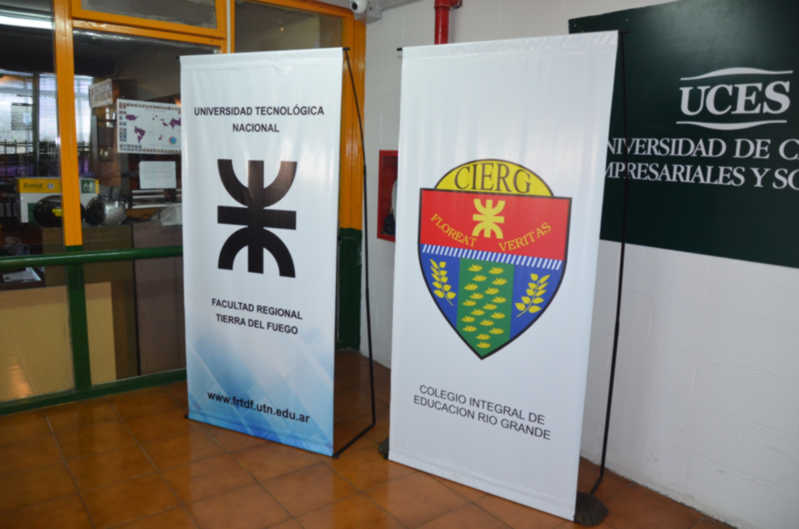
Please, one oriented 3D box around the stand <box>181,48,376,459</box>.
[{"bbox_3d":[-0.618,-0.074,3.114,0.950,1.910,0.430,6,10,23],"label":"stand"}]

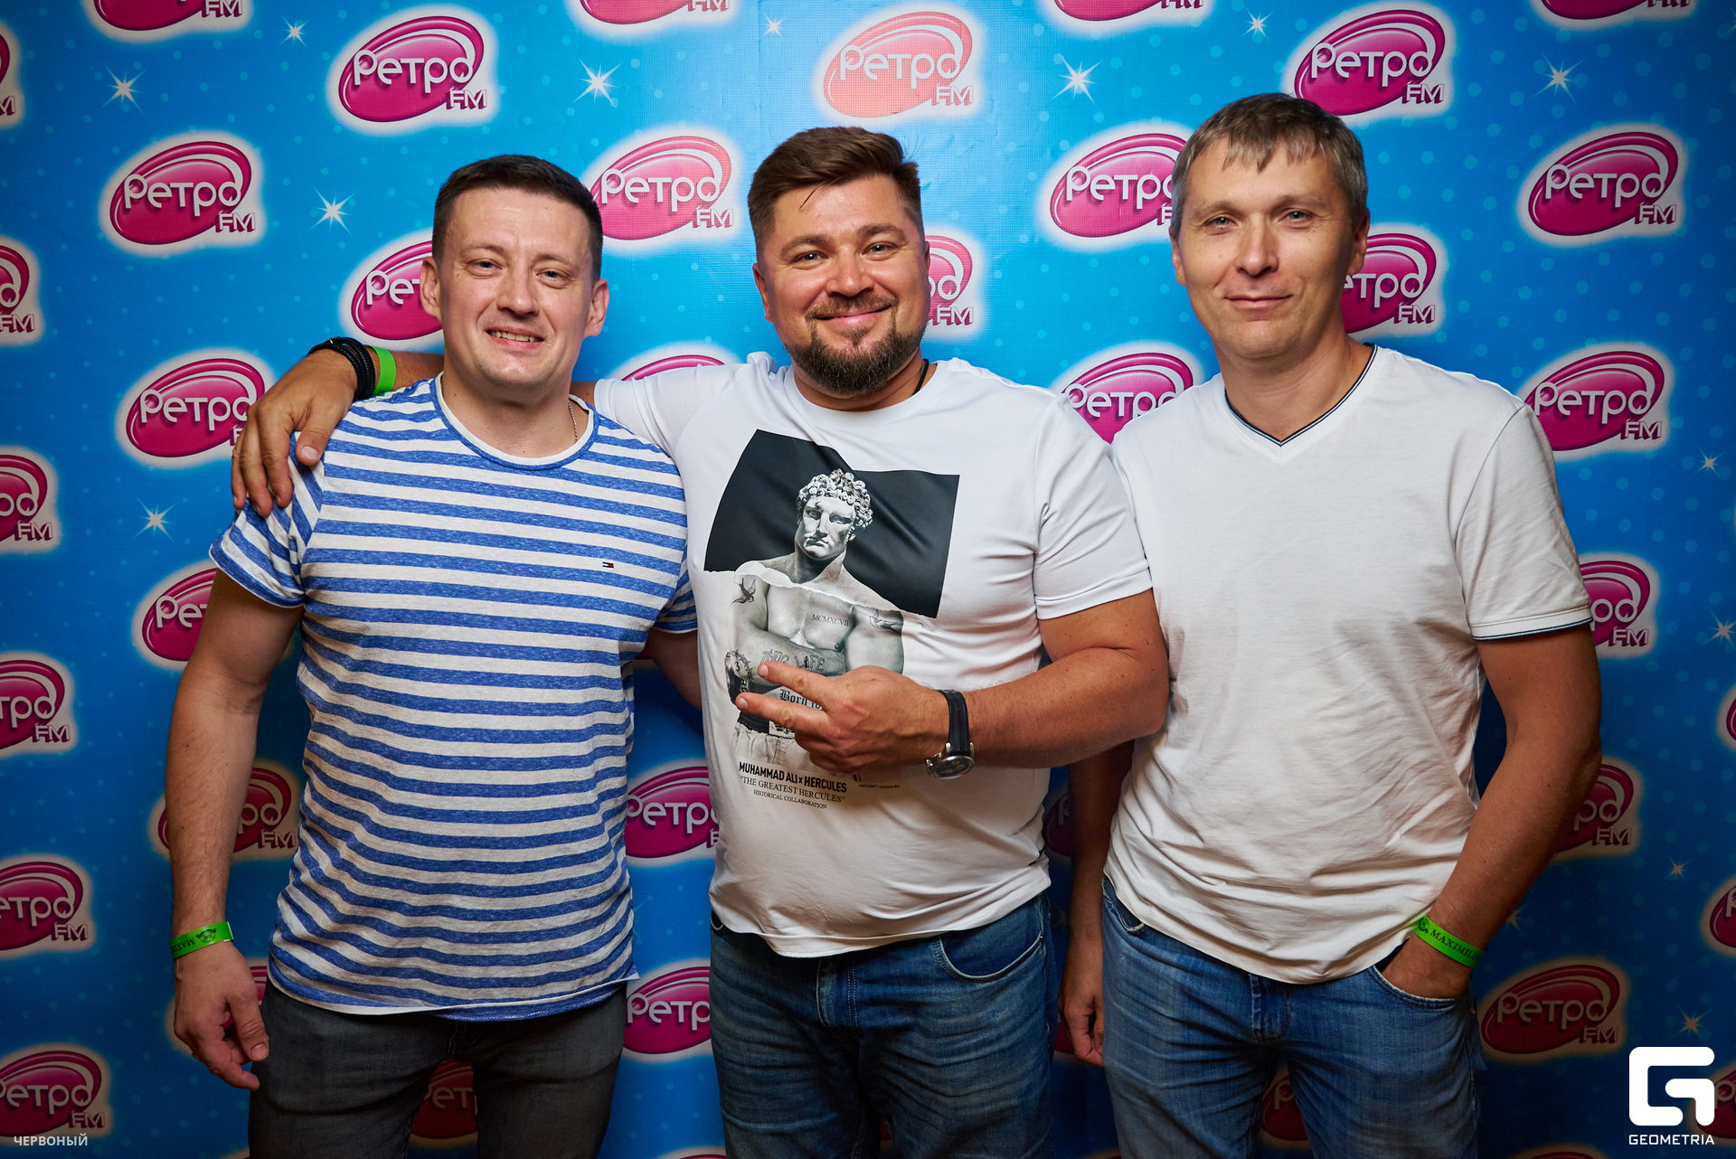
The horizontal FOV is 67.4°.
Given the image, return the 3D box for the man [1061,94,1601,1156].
[{"bbox_3d":[0.455,0.435,1.320,0.540,1.790,0.330,2,7,19],"label":"man"}]

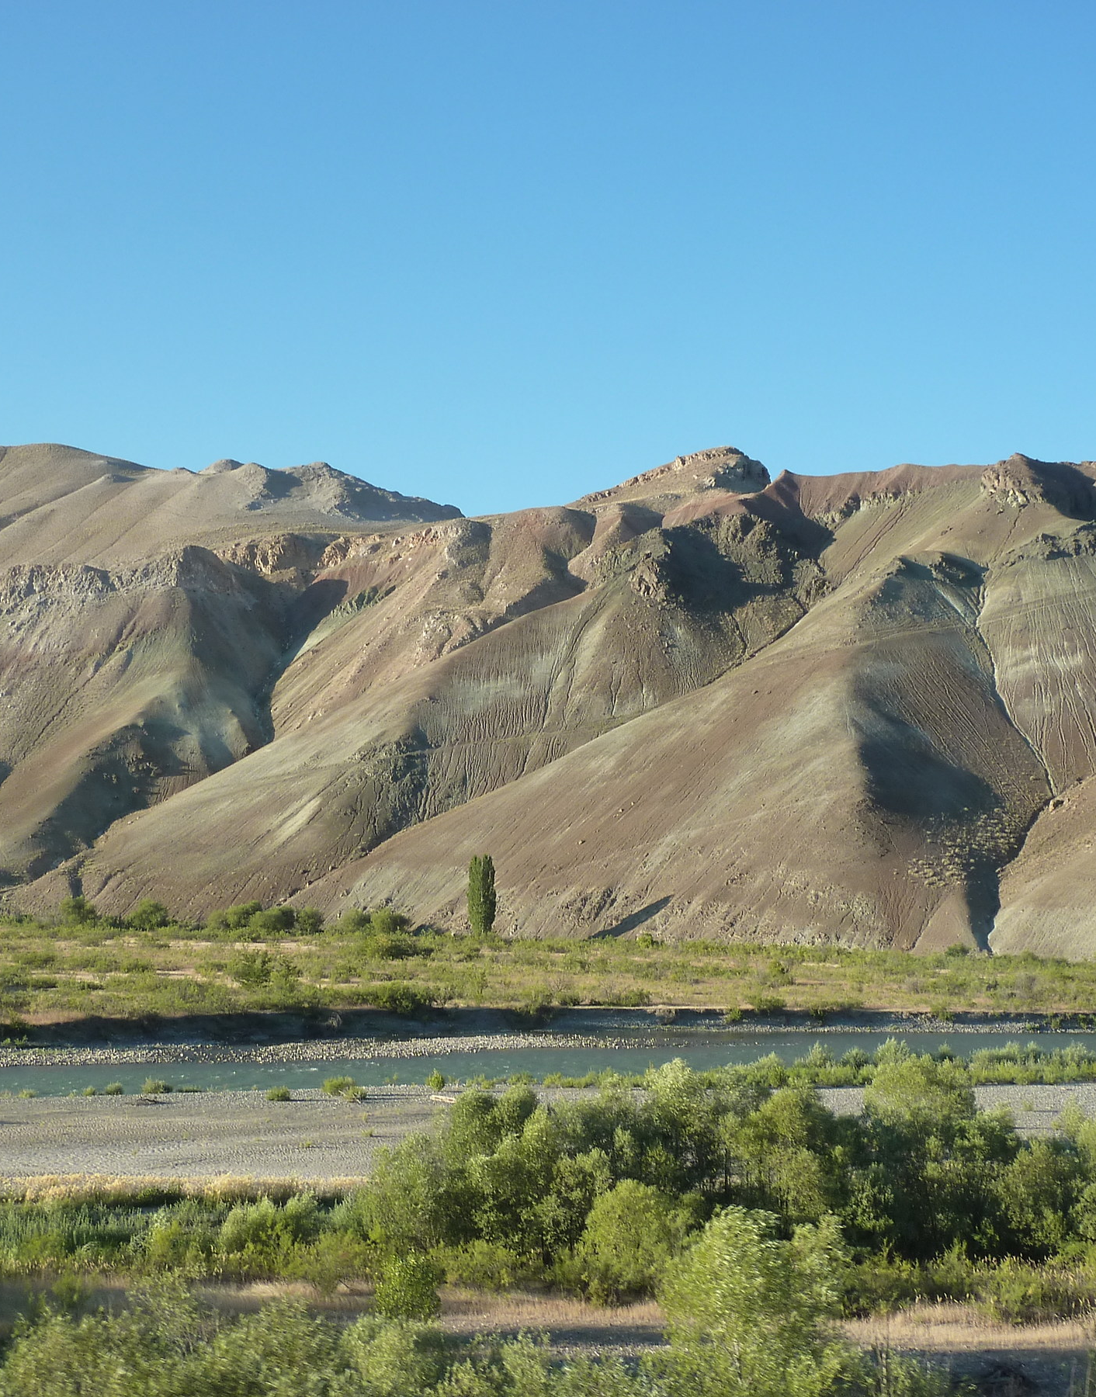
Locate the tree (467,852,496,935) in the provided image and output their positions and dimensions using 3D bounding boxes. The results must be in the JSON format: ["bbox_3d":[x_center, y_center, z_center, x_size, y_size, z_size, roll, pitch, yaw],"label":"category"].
[{"bbox_3d":[-9.840,29.500,320.000,4.300,12.400,4.200,0,-4,0],"label":"tree"}]

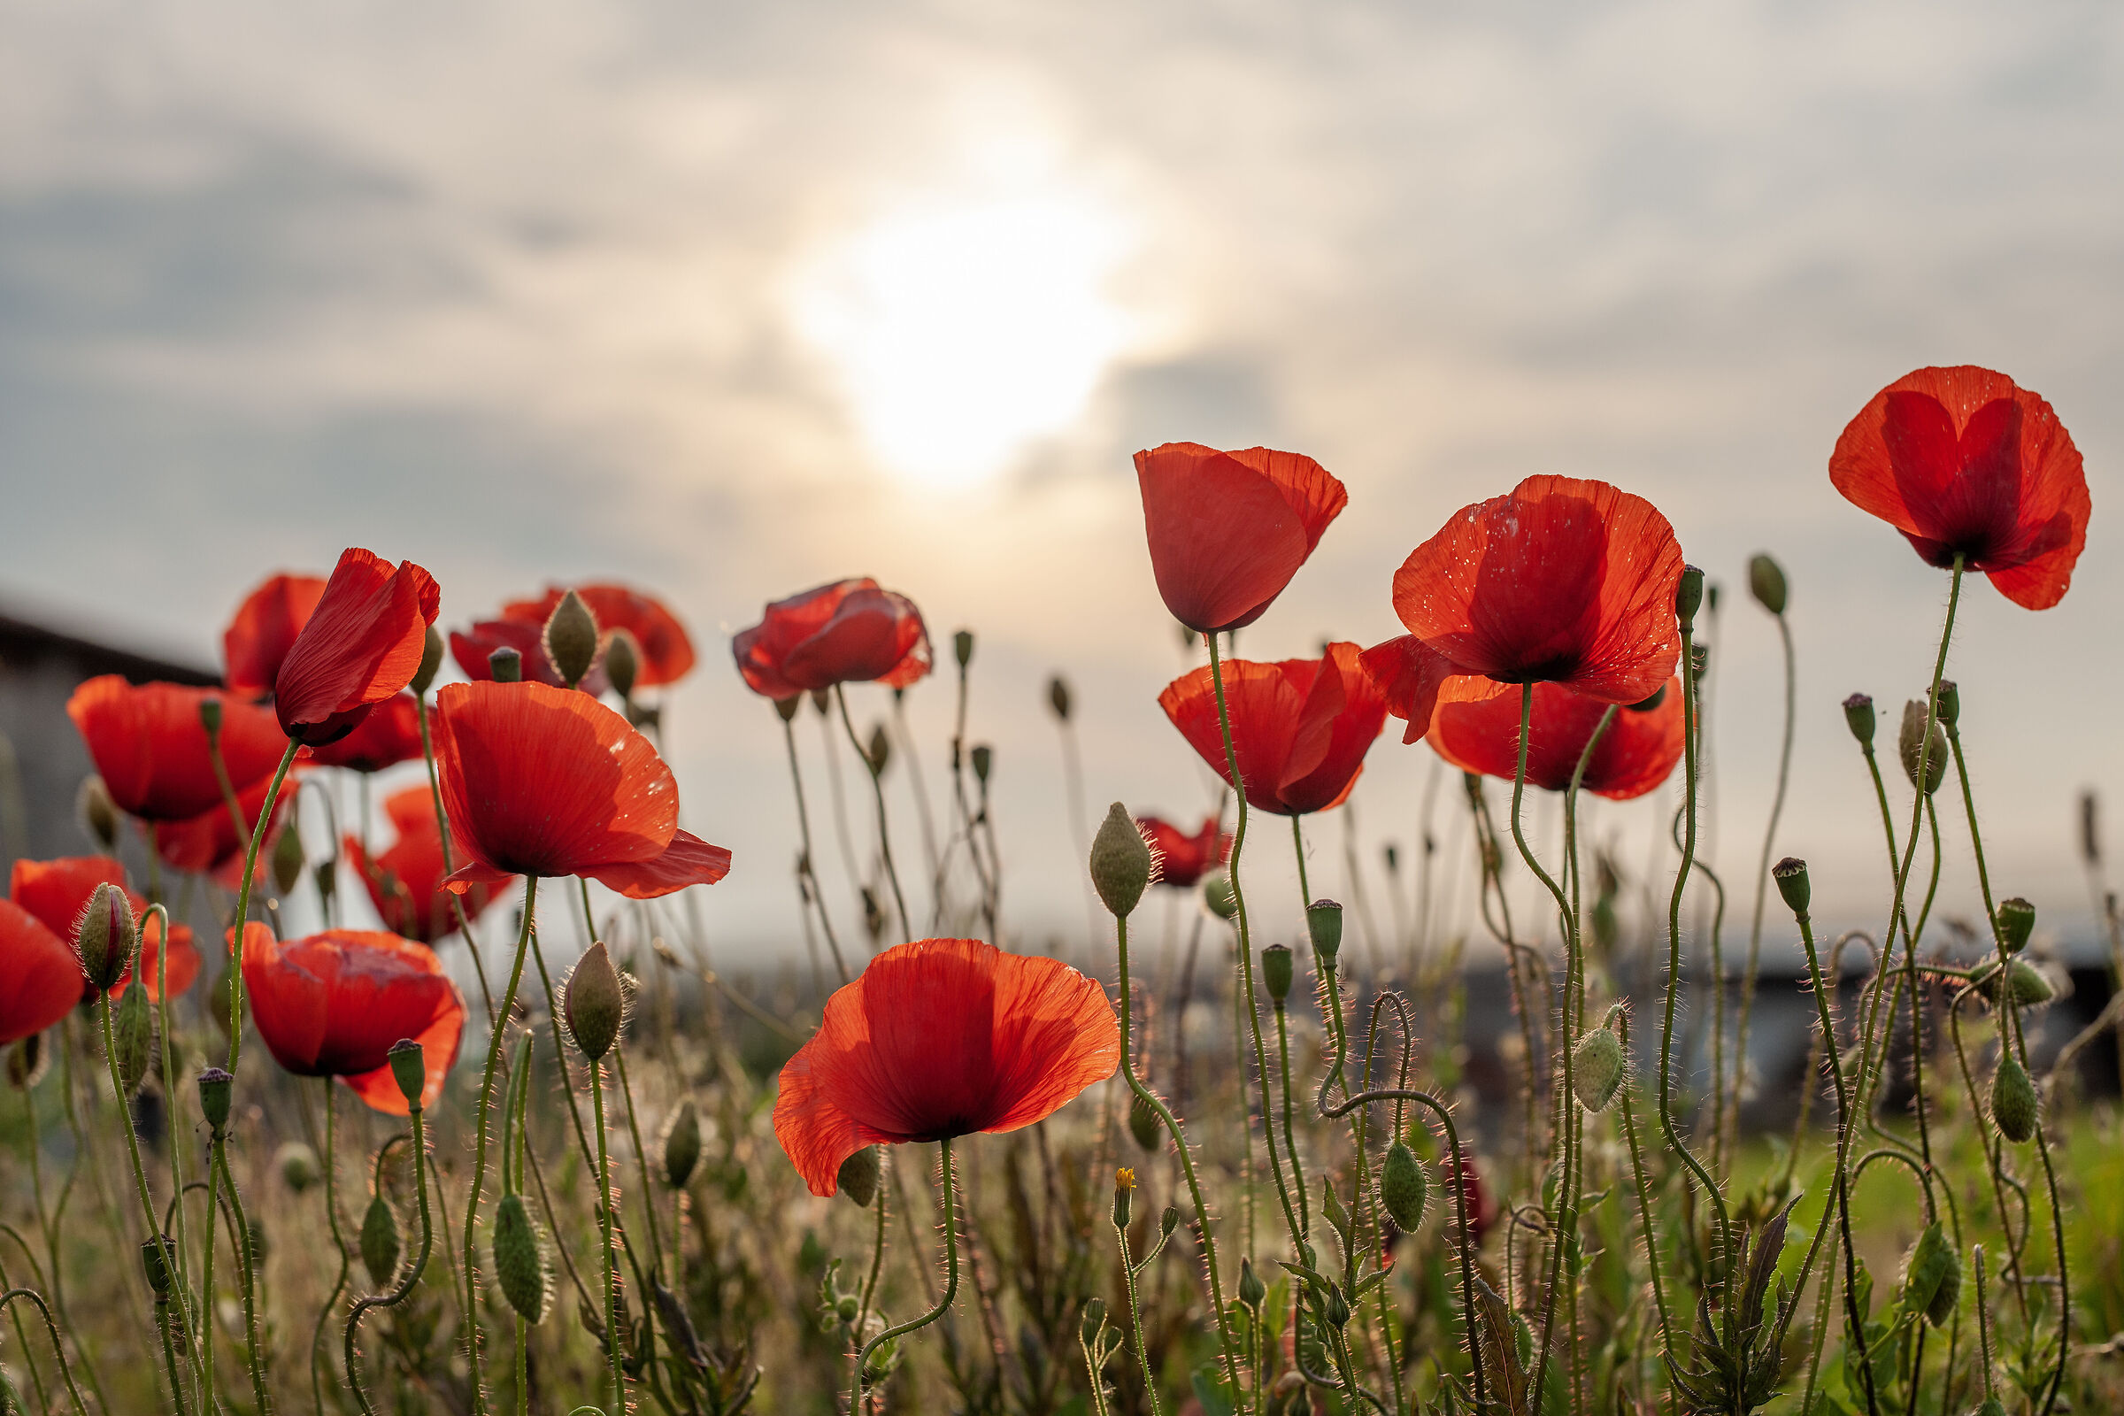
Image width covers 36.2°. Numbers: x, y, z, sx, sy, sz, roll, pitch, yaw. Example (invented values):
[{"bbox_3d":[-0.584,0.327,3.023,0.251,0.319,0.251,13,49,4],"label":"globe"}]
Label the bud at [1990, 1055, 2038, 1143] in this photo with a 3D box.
[{"bbox_3d":[0.229,0.094,0.780,0.011,0.021,0.011,-7,-5,16],"label":"bud"}]

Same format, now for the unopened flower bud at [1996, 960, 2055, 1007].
[{"bbox_3d":[0.238,0.069,0.810,0.022,0.011,0.011,21,0,0],"label":"unopened flower bud"}]

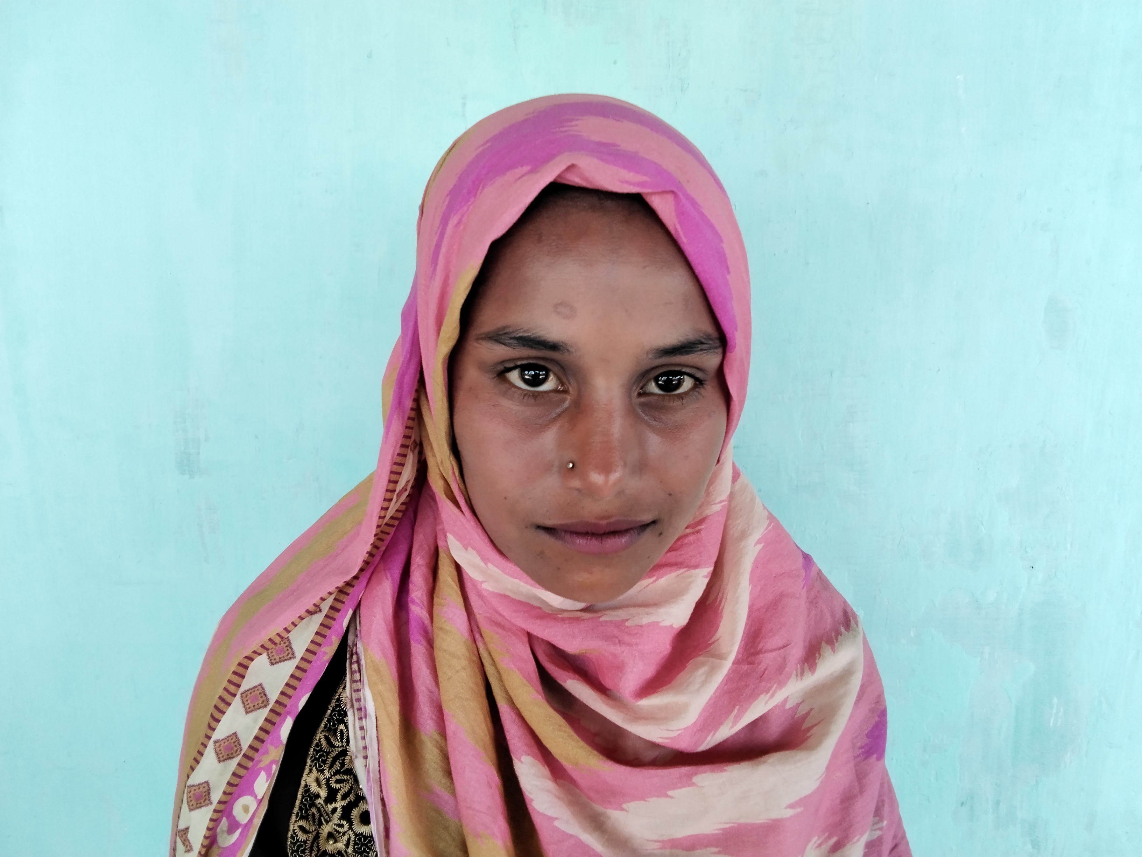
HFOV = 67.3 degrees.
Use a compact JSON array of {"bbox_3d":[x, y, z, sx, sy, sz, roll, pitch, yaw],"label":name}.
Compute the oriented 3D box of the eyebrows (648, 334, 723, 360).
[{"bbox_3d":[0.052,-0.036,0.383,0.037,0.011,0.011,0,5,-18],"label":"eyebrows"}]

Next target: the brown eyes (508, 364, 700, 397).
[{"bbox_3d":[0.013,-0.021,0.381,0.085,0.013,0.015,3,5,-8],"label":"brown eyes"}]

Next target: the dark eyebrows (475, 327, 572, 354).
[{"bbox_3d":[-0.021,-0.039,0.376,0.041,0.011,0.011,5,5,2],"label":"dark eyebrows"}]

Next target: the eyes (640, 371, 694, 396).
[{"bbox_3d":[0.044,-0.020,0.386,0.025,0.011,0.011,2,5,-11],"label":"eyes"}]

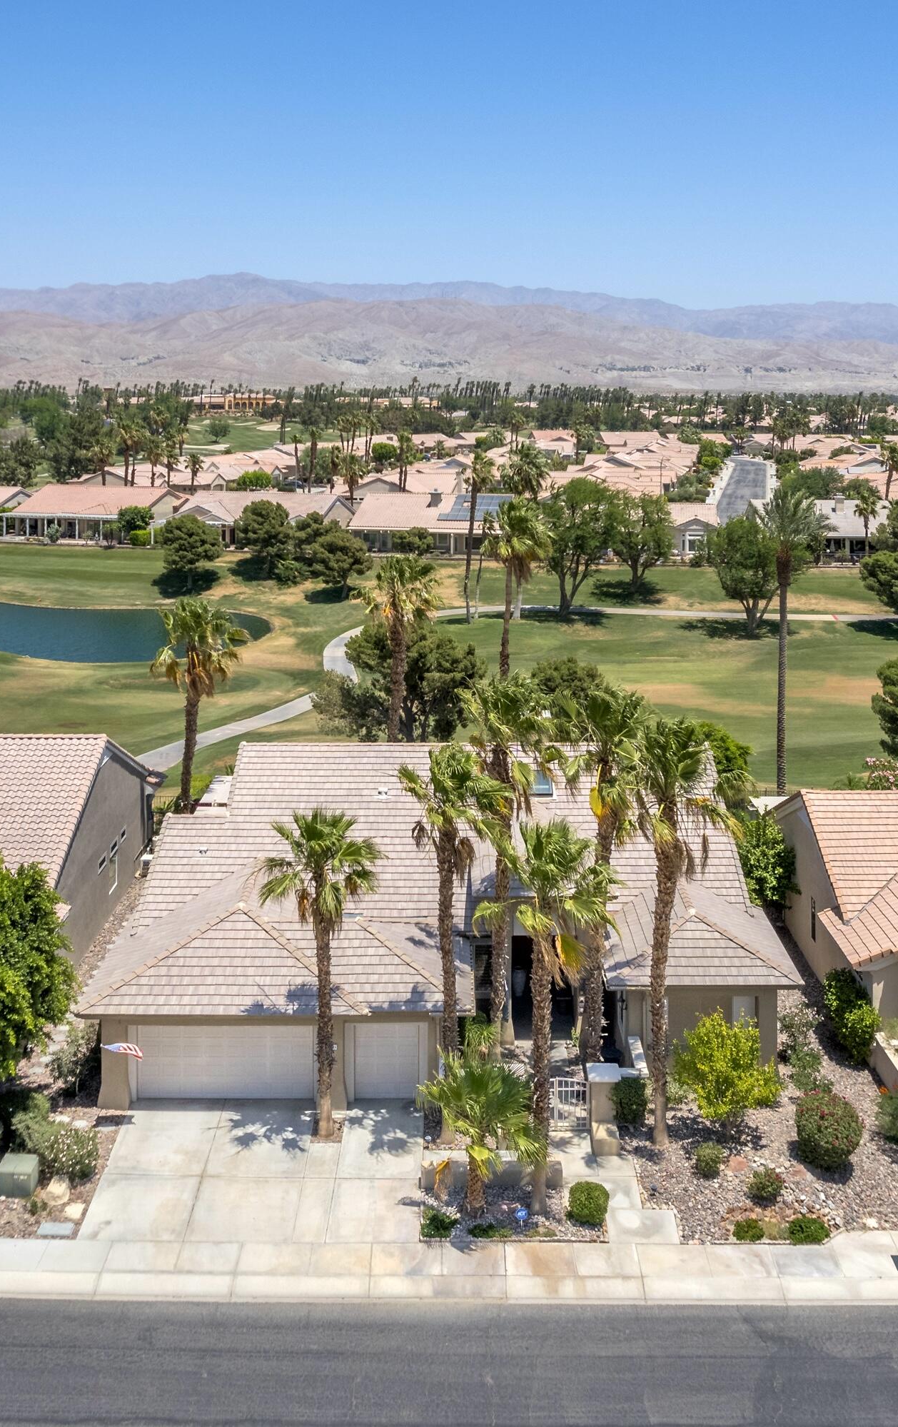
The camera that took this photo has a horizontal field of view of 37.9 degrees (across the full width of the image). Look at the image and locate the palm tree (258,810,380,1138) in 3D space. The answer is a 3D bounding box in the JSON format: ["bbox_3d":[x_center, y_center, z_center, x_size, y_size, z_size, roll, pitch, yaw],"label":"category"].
[{"bbox_3d":[-3.227,6.643,33.073,3.007,8.887,3.007,0,14,0],"label":"palm tree"}]

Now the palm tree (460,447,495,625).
[{"bbox_3d":[2.374,-14.674,109.175,2.930,14.470,2.930,0,14,0],"label":"palm tree"}]

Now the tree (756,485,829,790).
[{"bbox_3d":[15.510,-2.991,60.559,3.491,15.035,3.491,0,14,0],"label":"tree"}]

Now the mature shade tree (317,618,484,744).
[{"bbox_3d":[-2.669,-0.954,67.476,8.519,7.540,8.519,0,14,0],"label":"mature shade tree"}]

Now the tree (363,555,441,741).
[{"bbox_3d":[-2.161,-1.479,60.547,3.622,11.700,3.622,0,14,0],"label":"tree"}]

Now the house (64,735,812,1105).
[{"bbox_3d":[0.055,5.102,45.278,19.650,6.000,22.600,0,14,0],"label":"house"}]

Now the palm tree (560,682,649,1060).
[{"bbox_3d":[4.163,4.630,36.295,2.573,11.292,2.573,0,14,0],"label":"palm tree"}]

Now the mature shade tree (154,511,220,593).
[{"bbox_3d":[-25.595,-16.024,128.795,6.585,7.405,6.585,0,14,0],"label":"mature shade tree"}]

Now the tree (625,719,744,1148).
[{"bbox_3d":[5.721,5.661,32.649,2.900,11.300,2.900,0,13,0],"label":"tree"}]

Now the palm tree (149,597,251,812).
[{"bbox_3d":[-10.806,-0.081,57.497,4.419,10.064,4.419,0,14,0],"label":"palm tree"}]

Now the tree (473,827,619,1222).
[{"bbox_3d":[2.163,7.086,30.022,3.276,9.715,3.276,0,14,0],"label":"tree"}]

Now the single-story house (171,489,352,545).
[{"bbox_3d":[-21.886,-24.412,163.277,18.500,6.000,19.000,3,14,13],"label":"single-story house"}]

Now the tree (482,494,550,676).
[{"bbox_3d":[3.740,-4.968,73.503,3.694,13.965,3.694,0,13,0],"label":"tree"}]

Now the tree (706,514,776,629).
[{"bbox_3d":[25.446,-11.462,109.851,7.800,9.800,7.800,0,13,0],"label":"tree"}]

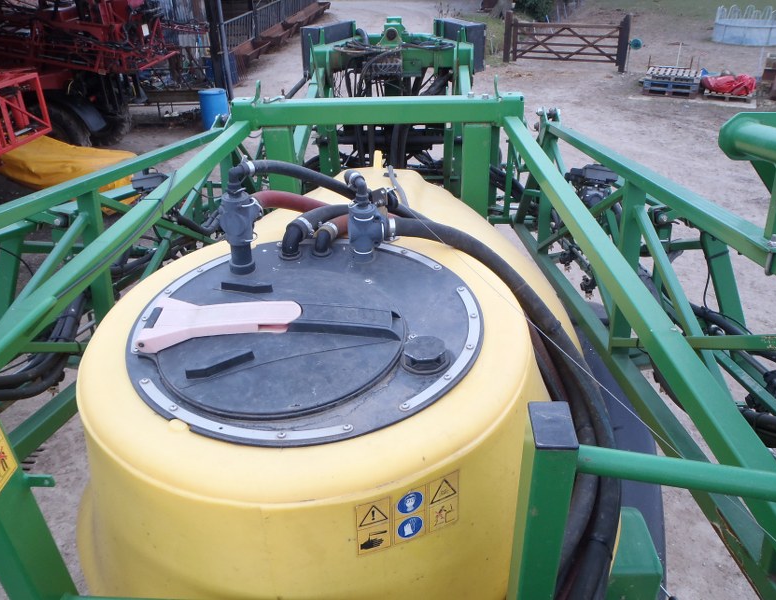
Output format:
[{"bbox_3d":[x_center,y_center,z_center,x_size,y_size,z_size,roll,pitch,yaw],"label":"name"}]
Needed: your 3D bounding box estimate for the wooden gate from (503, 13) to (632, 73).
[{"bbox_3d":[5.235,-7.697,19.205,3.711,1.500,0.200,15,33,28],"label":"wooden gate"}]

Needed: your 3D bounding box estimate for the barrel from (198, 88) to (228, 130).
[{"bbox_3d":[-3.525,-3.830,13.261,0.575,0.920,0.575,-2,29,0],"label":"barrel"}]

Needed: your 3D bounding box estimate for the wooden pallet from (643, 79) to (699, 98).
[{"bbox_3d":[6.944,-5.184,15.748,1.209,0.300,1.030,14,32,26],"label":"wooden pallet"}]

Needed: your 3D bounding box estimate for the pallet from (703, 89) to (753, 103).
[{"bbox_3d":[8.025,-4.827,15.191,1.002,0.150,1.100,14,33,27],"label":"pallet"}]

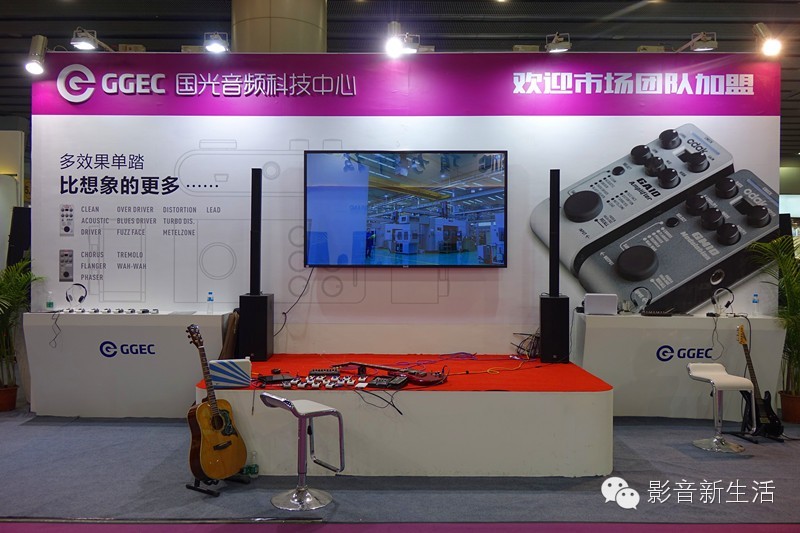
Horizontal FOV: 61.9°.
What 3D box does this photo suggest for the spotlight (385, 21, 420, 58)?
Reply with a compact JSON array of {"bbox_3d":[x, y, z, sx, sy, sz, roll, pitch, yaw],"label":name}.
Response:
[{"bbox_3d":[0.020,-2.050,6.050,0.310,0.280,0.250,0,44,0],"label":"spotlight"}]

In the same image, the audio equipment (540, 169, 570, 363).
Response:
[{"bbox_3d":[1.449,-0.011,6.270,0.265,1.770,0.430,0,0,12],"label":"audio equipment"}]

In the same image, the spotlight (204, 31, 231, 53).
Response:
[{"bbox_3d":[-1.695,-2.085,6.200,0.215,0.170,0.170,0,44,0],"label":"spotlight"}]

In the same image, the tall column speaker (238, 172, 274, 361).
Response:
[{"bbox_3d":[-1.355,-0.020,6.340,0.260,1.800,0.360,0,0,0],"label":"tall column speaker"}]

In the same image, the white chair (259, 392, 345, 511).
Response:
[{"bbox_3d":[-0.608,1.126,4.166,0.405,0.660,0.385,0,0,-38],"label":"white chair"}]

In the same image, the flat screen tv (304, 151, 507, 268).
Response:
[{"bbox_3d":[0.061,-0.561,6.560,1.985,1.156,0.080,0,0,0],"label":"flat screen tv"}]

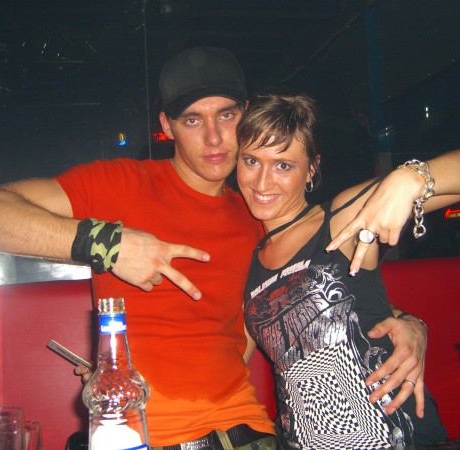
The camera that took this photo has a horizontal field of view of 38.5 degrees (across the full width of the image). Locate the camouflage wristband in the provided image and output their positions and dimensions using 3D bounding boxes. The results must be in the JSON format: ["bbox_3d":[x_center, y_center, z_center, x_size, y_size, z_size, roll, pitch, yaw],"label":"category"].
[{"bbox_3d":[-0.208,0.034,1.030,0.075,0.075,0.070,10,8,13],"label":"camouflage wristband"}]

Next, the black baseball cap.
[{"bbox_3d":[-0.046,-0.272,1.250,0.175,0.140,0.260,-9,3,-7],"label":"black baseball cap"}]

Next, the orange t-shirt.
[{"bbox_3d":[-0.105,0.150,1.290,0.470,0.570,0.280,5,-5,-19],"label":"orange t-shirt"}]

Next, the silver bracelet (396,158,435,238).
[{"bbox_3d":[0.299,-0.043,1.065,0.065,0.120,0.040,-3,-2,34],"label":"silver bracelet"}]

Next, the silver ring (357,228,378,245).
[{"bbox_3d":[0.212,0.018,1.025,0.025,0.023,0.025,16,-9,11],"label":"silver ring"}]

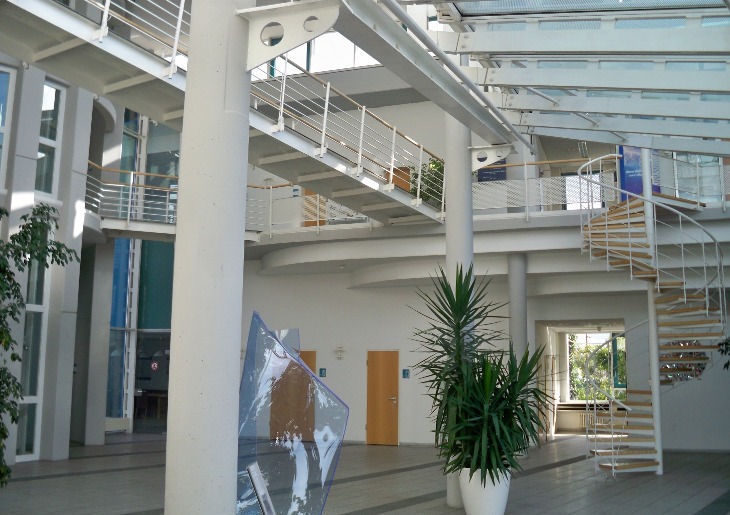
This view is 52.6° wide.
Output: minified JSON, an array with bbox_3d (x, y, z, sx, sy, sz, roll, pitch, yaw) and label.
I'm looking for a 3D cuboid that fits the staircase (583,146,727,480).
[{"bbox_3d":[4.824,0.873,12.321,2.200,5.400,2.200,2,-9,-11],"label":"staircase"}]

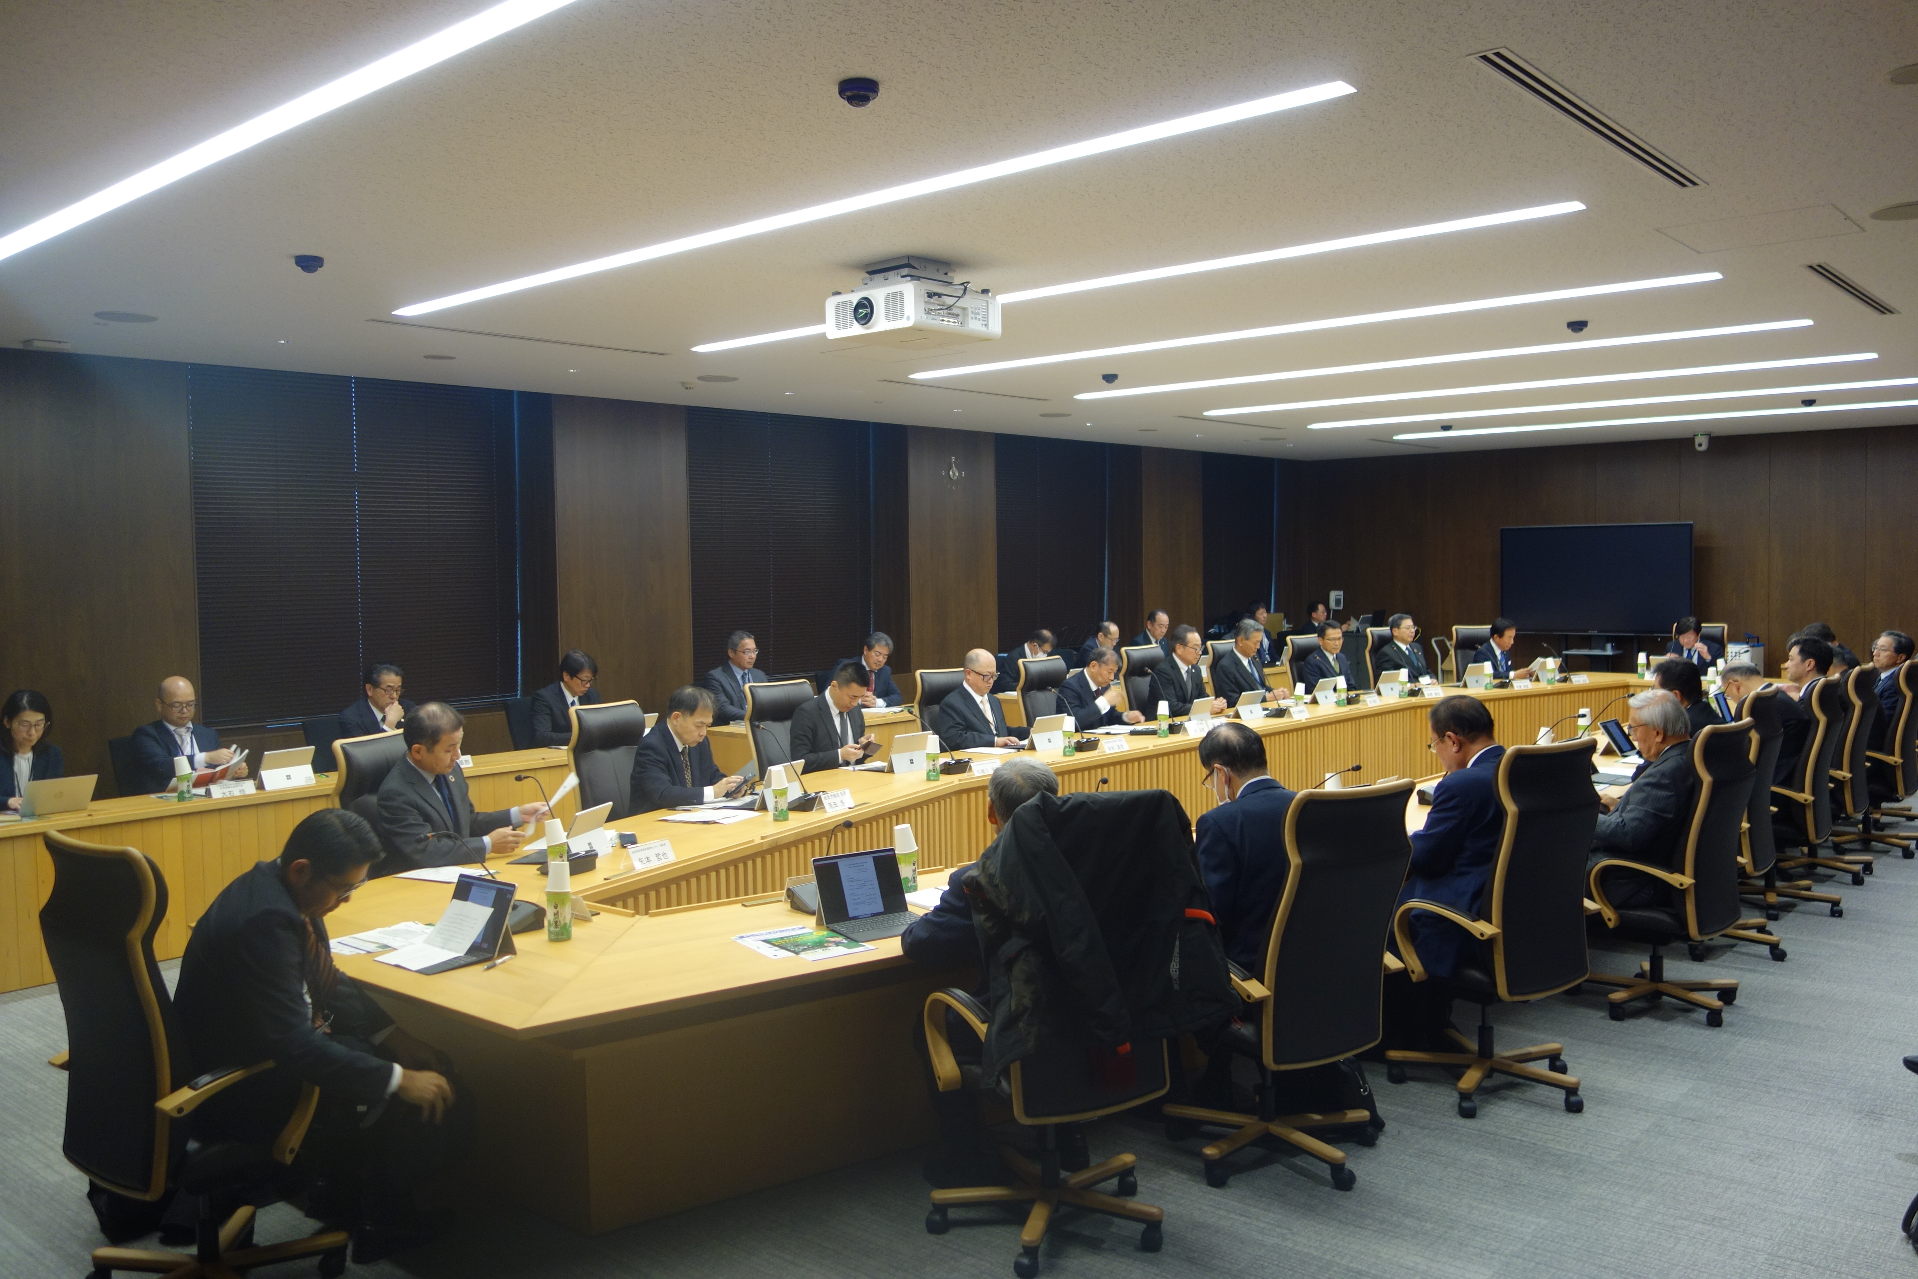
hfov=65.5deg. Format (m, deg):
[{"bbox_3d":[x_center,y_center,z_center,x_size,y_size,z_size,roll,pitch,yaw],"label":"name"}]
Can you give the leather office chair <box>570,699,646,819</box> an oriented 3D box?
[{"bbox_3d":[-1.415,0.891,6.886,0.670,1.150,0.650,1,3,26],"label":"leather office chair"}]

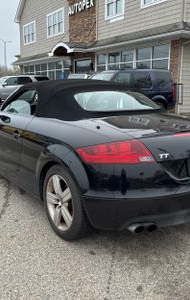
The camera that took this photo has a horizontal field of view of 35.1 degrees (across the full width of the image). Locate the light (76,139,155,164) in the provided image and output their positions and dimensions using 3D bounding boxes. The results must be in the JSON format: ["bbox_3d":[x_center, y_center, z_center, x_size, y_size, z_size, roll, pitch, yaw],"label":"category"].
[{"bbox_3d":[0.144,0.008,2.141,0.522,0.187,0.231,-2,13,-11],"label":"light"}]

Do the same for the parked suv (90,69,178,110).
[{"bbox_3d":[0.982,-2.351,12.459,4.800,1.860,1.930,-6,14,-30],"label":"parked suv"}]

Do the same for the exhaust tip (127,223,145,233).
[{"bbox_3d":[0.322,0.588,2.247,0.080,0.068,0.105,-8,15,-35],"label":"exhaust tip"}]

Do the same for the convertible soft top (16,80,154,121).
[{"bbox_3d":[0.026,-0.591,3.383,1.360,0.410,1.430,-8,15,-35],"label":"convertible soft top"}]

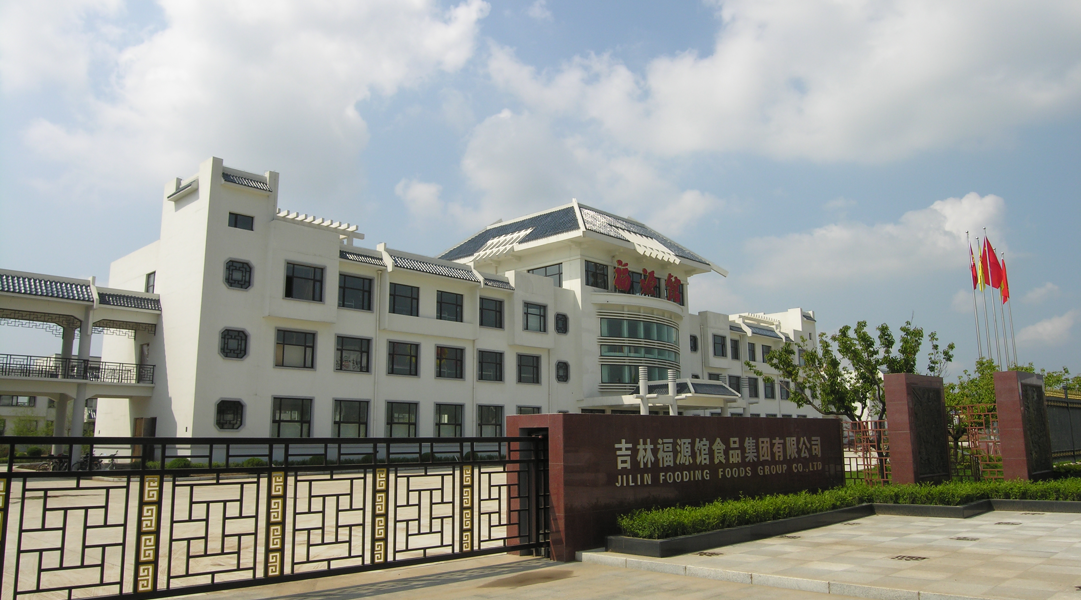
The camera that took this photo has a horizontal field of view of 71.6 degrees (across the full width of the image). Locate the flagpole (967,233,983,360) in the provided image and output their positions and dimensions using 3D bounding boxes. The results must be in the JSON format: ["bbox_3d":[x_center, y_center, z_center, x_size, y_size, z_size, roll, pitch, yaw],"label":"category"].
[{"bbox_3d":[25.084,2.435,42.814,0.200,13.350,0.200,10,-14,-43],"label":"flagpole"}]

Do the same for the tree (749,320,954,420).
[{"bbox_3d":[10.114,3.370,24.280,6.200,5.400,5.800,0,-10,0],"label":"tree"}]

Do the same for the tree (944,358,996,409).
[{"bbox_3d":[16.287,4.479,28.354,4.500,4.500,4.500,0,-10,0],"label":"tree"}]

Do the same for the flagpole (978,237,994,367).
[{"bbox_3d":[26.454,2.667,44.179,0.200,13.350,0.200,10,-14,-43],"label":"flagpole"}]

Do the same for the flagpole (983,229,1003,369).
[{"bbox_3d":[27.810,2.414,45.593,0.200,14.337,0.200,10,-14,-43],"label":"flagpole"}]

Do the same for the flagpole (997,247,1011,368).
[{"bbox_3d":[29.197,3.130,46.908,0.200,13.350,0.200,10,-14,-43],"label":"flagpole"}]

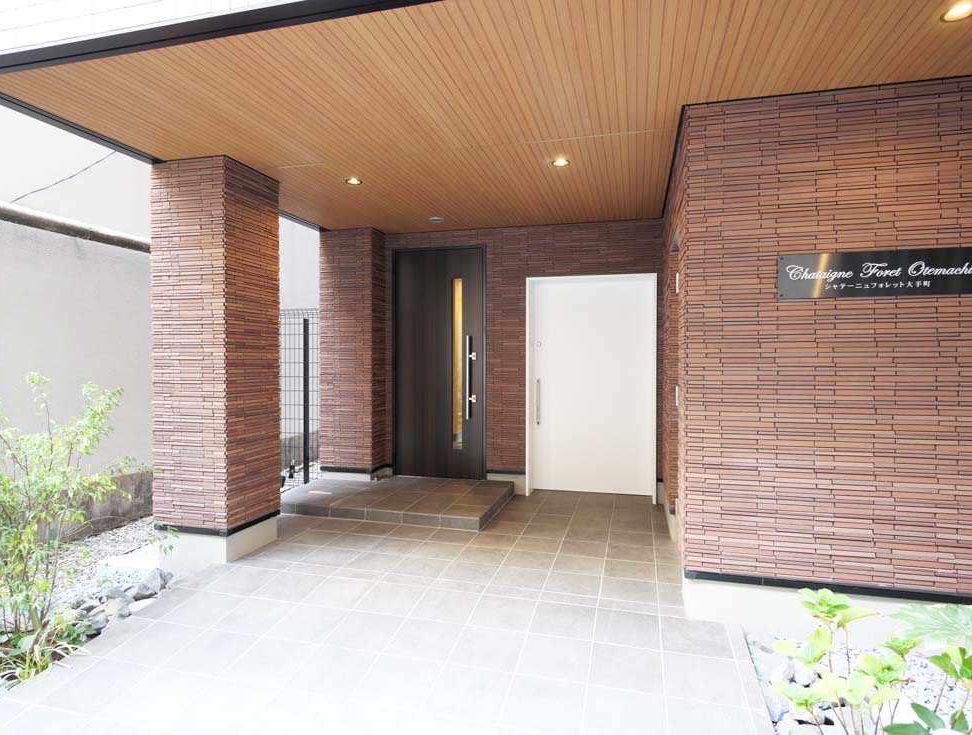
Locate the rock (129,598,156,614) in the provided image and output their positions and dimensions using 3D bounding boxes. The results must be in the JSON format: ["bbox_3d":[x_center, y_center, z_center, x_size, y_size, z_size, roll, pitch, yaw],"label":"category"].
[{"bbox_3d":[-1.838,1.274,3.030,0.141,0.056,0.111,0,1,15],"label":"rock"}]

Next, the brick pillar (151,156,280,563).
[{"bbox_3d":[-1.774,-0.044,3.776,0.545,2.490,0.535,0,1,15],"label":"brick pillar"}]

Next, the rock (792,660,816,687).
[{"bbox_3d":[1.316,1.264,2.339,0.111,0.081,0.111,0,1,15],"label":"rock"}]

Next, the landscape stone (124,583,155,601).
[{"bbox_3d":[-1.922,1.243,3.141,0.157,0.081,0.121,0,1,15],"label":"landscape stone"}]

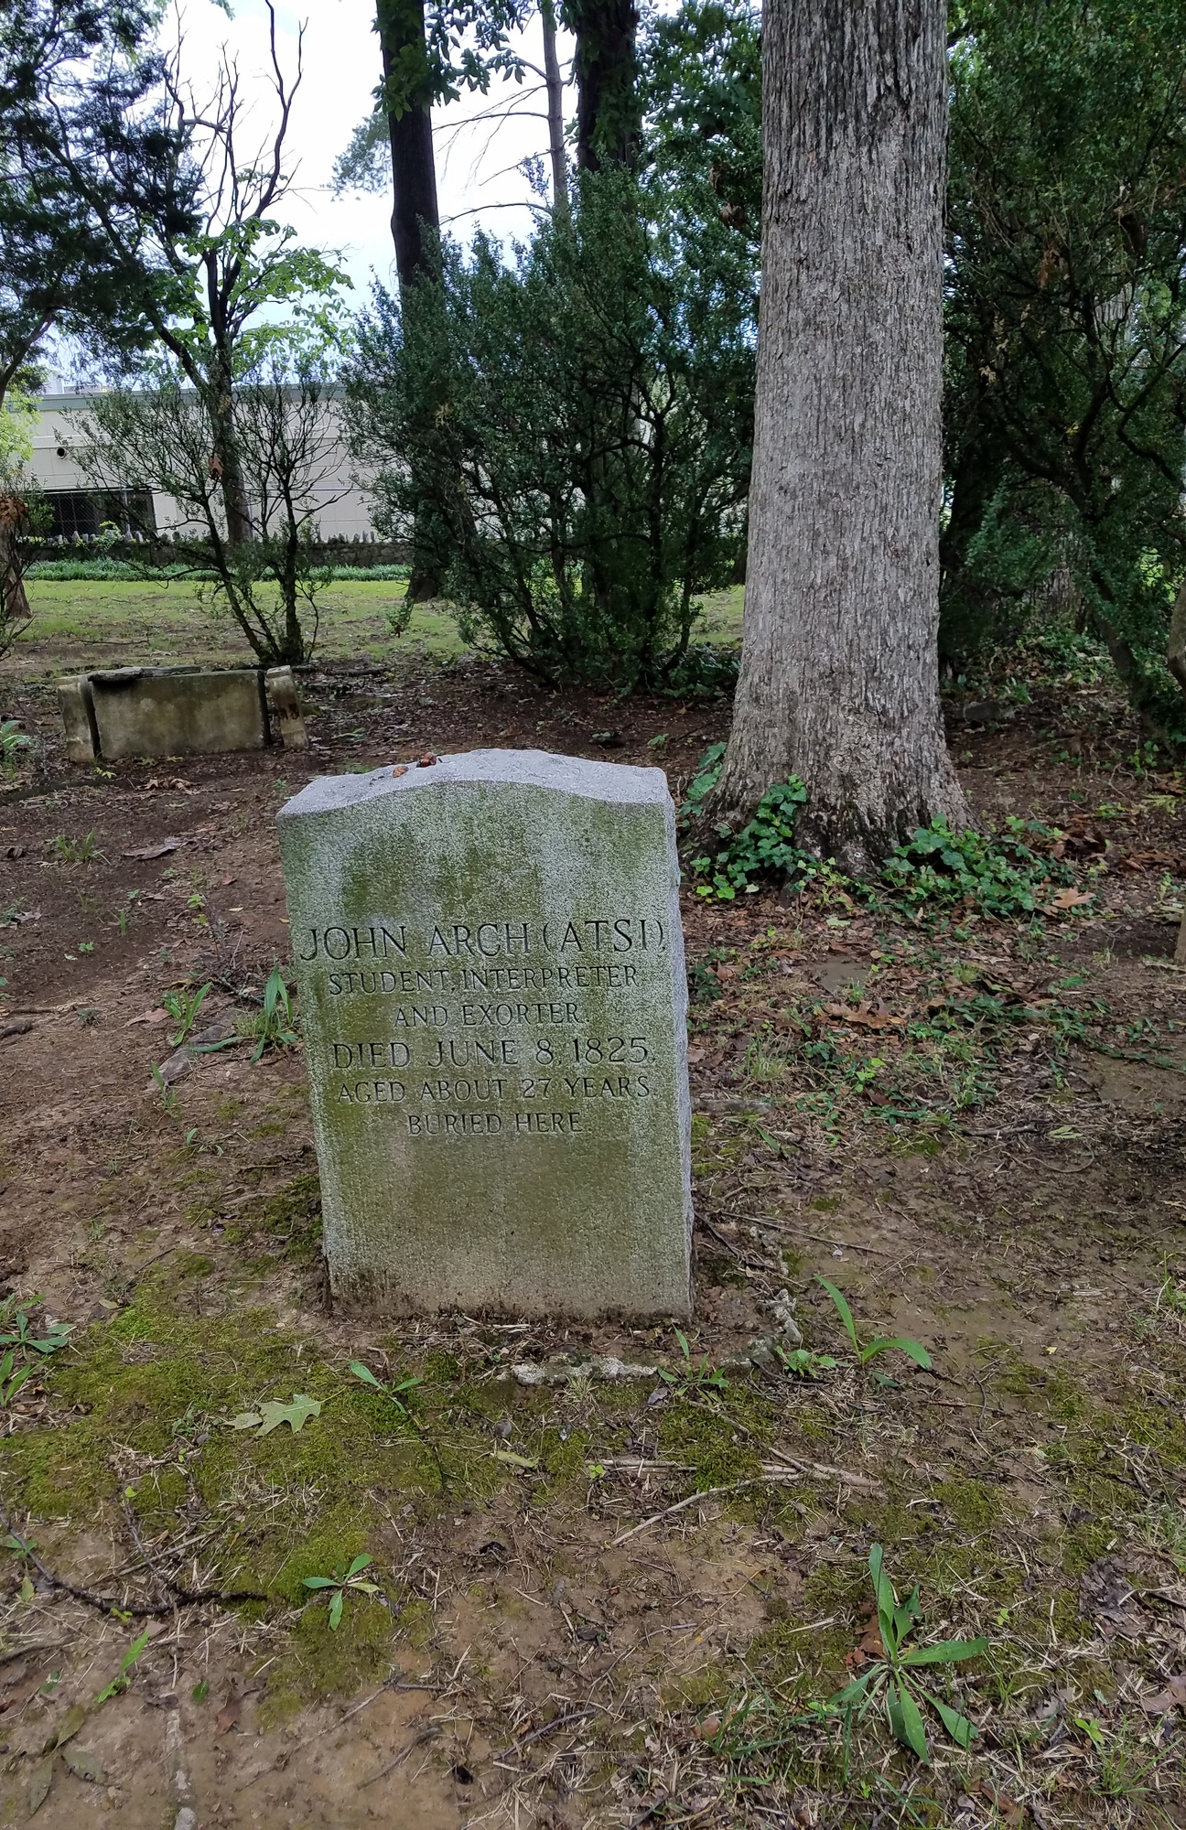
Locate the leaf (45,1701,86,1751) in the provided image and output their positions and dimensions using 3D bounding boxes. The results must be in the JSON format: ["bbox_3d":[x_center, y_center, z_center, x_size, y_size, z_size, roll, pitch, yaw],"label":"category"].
[{"bbox_3d":[-0.623,0.959,1.627,0.034,0.014,0.080,10,20,30],"label":"leaf"}]

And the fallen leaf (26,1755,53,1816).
[{"bbox_3d":[-0.667,1.051,1.663,0.027,0.012,0.090,-1,16,-2],"label":"fallen leaf"}]

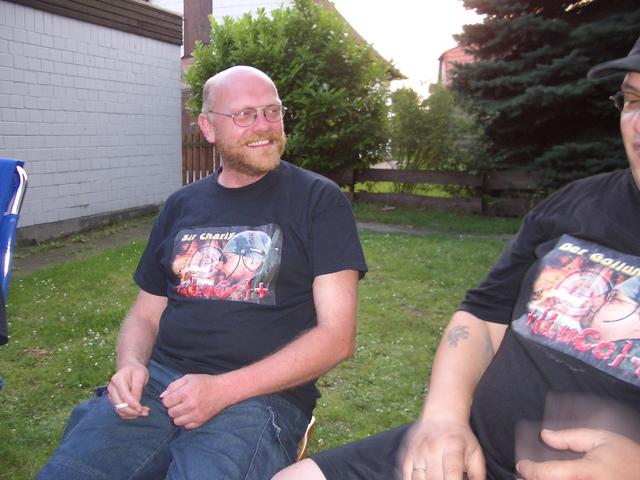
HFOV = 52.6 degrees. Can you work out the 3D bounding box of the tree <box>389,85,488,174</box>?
[{"bbox_3d":[1.830,-1.520,10.000,1.500,1.750,1.350,2,9,10],"label":"tree"}]

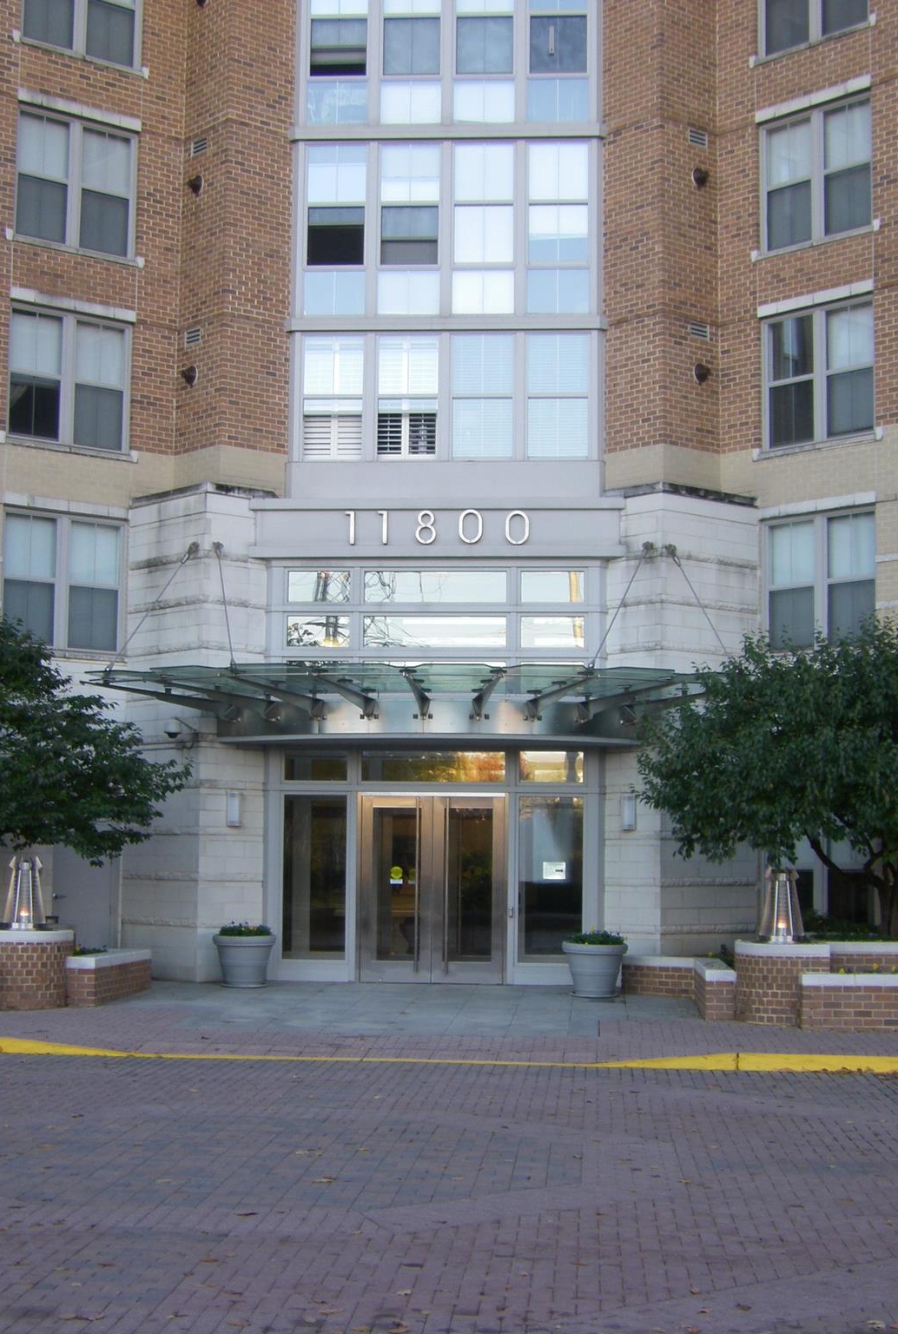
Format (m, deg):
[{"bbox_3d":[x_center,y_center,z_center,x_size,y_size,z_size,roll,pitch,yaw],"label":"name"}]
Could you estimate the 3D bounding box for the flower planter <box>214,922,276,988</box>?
[{"bbox_3d":[-2.565,3.620,27.175,0.778,0.777,0.778,0,-5,4],"label":"flower planter"}]

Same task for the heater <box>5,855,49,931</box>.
[{"bbox_3d":[-4.625,2.465,23.591,0.456,0.824,0.456,0,-5,4],"label":"heater"}]

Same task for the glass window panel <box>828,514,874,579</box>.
[{"bbox_3d":[5.208,-1.550,27.889,0.060,0.810,0.749,5,-7,-42],"label":"glass window panel"}]

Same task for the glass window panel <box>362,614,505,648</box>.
[{"bbox_3d":[-0.197,-0.468,28.753,1.913,0.438,0.060,0,-5,4],"label":"glass window panel"}]

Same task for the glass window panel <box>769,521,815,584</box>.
[{"bbox_3d":[4.518,-1.489,28.400,0.060,0.809,0.762,5,-7,-41],"label":"glass window panel"}]

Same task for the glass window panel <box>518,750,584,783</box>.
[{"bbox_3d":[1.319,1.286,27.645,0.823,0.401,0.060,0,-5,4],"label":"glass window panel"}]

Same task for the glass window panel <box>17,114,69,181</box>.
[{"bbox_3d":[-5.395,-6.938,28.781,0.774,0.834,0.060,5,-7,-40],"label":"glass window panel"}]

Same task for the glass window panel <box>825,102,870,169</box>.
[{"bbox_3d":[5.220,-6.929,28.264,0.060,0.852,0.744,5,-7,-41],"label":"glass window panel"}]

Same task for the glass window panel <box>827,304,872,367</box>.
[{"bbox_3d":[5.181,-4.300,27.939,0.050,0.760,0.740,5,-7,-41],"label":"glass window panel"}]

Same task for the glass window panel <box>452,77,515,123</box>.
[{"bbox_3d":[0.498,-7.876,30.052,0.843,0.618,0.060,0,-5,4],"label":"glass window panel"}]

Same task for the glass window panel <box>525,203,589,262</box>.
[{"bbox_3d":[1.481,-5.991,29.676,0.840,0.860,0.050,0,-5,4],"label":"glass window panel"}]

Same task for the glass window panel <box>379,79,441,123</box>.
[{"bbox_3d":[-0.520,-7.815,29.870,0.840,0.611,0.060,0,-5,4],"label":"glass window panel"}]

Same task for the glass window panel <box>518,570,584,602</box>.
[{"bbox_3d":[1.376,-1.065,28.698,0.849,0.425,0.060,0,-5,4],"label":"glass window panel"}]

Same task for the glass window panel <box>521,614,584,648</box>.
[{"bbox_3d":[1.395,-0.489,29.177,0.851,0.470,0.060,0,-5,4],"label":"glass window panel"}]

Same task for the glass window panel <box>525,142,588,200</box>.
[{"bbox_3d":[1.500,-6.878,29.877,0.865,0.830,0.060,0,-5,4],"label":"glass window panel"}]

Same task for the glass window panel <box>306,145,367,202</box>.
[{"bbox_3d":[-1.549,-6.875,30.072,0.837,0.855,0.060,0,-5,4],"label":"glass window panel"}]

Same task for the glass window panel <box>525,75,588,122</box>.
[{"bbox_3d":[1.522,-7.976,30.320,0.878,0.684,0.060,0,-5,4],"label":"glass window panel"}]

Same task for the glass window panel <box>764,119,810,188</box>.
[{"bbox_3d":[4.588,-6.924,29.165,0.060,0.839,0.777,5,-7,-42],"label":"glass window panel"}]

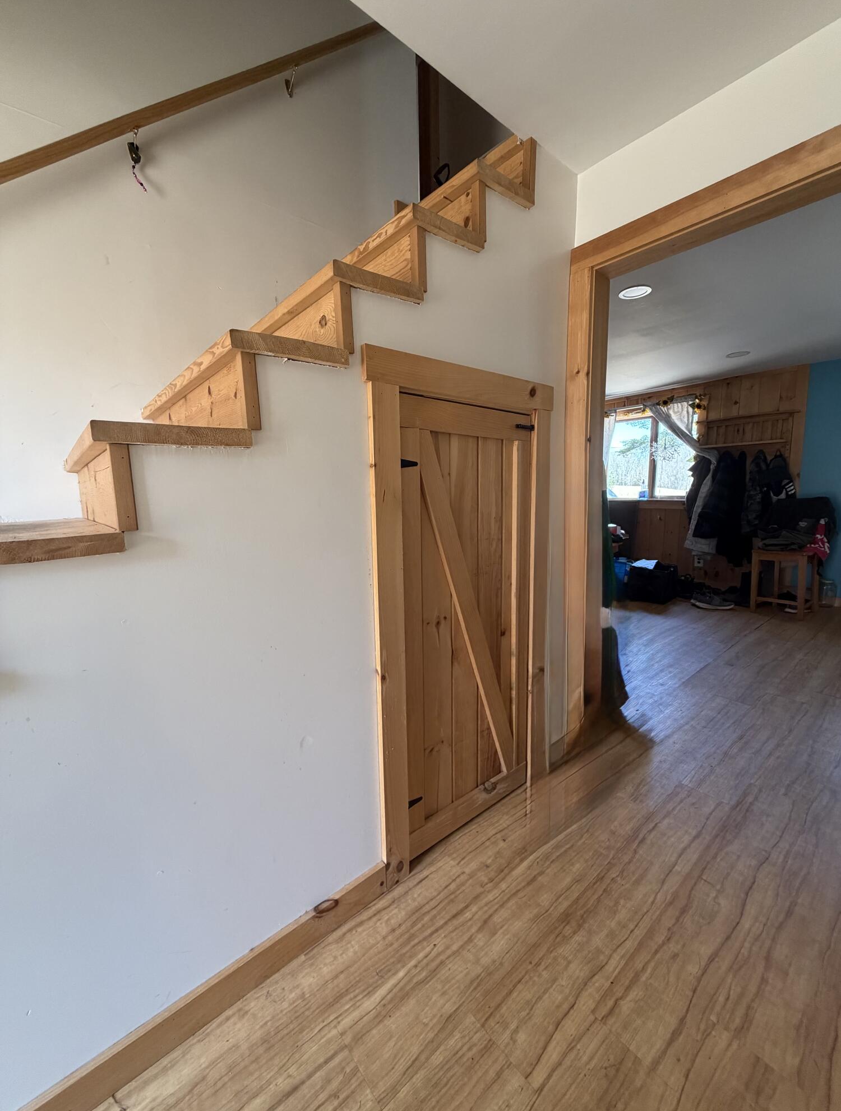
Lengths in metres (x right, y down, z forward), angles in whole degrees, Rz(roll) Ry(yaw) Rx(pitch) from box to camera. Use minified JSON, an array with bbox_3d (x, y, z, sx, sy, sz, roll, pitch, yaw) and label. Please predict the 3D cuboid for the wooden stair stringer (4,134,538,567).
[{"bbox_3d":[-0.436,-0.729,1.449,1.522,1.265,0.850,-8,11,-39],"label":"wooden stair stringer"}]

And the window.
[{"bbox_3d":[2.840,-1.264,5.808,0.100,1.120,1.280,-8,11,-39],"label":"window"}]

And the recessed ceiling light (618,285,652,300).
[{"bbox_3d":[1.311,-1.606,2.768,0.190,0.025,0.190,-1,8,0],"label":"recessed ceiling light"}]

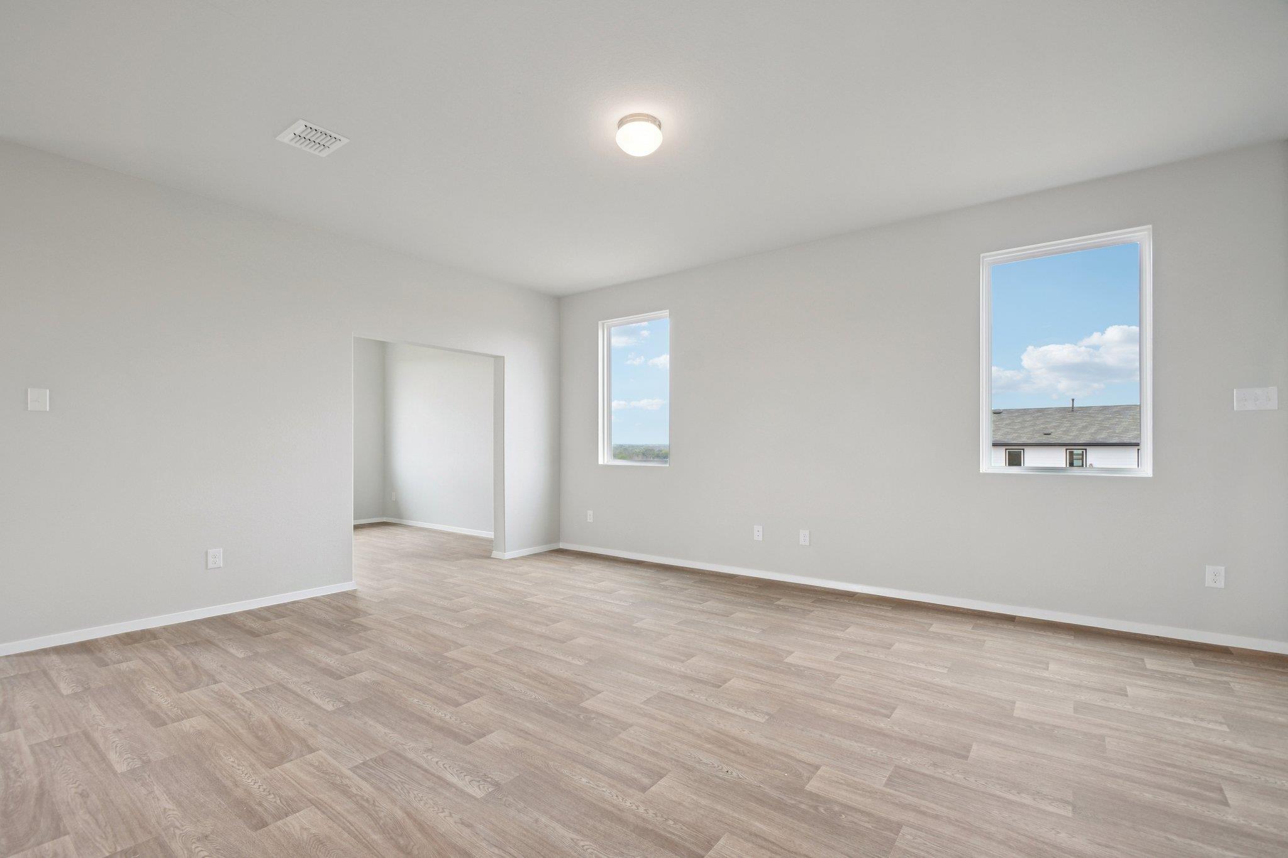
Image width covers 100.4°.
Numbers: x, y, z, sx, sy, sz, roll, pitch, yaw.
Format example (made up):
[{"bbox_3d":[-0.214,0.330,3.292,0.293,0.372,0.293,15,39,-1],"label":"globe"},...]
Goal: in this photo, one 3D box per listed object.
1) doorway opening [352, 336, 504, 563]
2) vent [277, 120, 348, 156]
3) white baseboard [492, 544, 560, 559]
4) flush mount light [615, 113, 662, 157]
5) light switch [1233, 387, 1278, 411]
[{"bbox_3d":[-1.848,0.268,4.744,0.160,1.966,1.422,-2,-3,38],"label":"doorway opening"},{"bbox_3d":[-1.789,-1.555,2.901,0.293,0.020,0.238,-2,-3,38],"label":"vent"},{"bbox_3d":[-1.201,1.249,5.556,0.170,0.064,0.717,-2,-3,38],"label":"white baseboard"},{"bbox_3d":[-0.022,-1.505,2.782,0.242,0.128,0.242,0,-2,0],"label":"flush mount light"},{"bbox_3d":[3.307,-0.161,2.900,0.160,0.118,0.012,-1,-2,35],"label":"light switch"}]

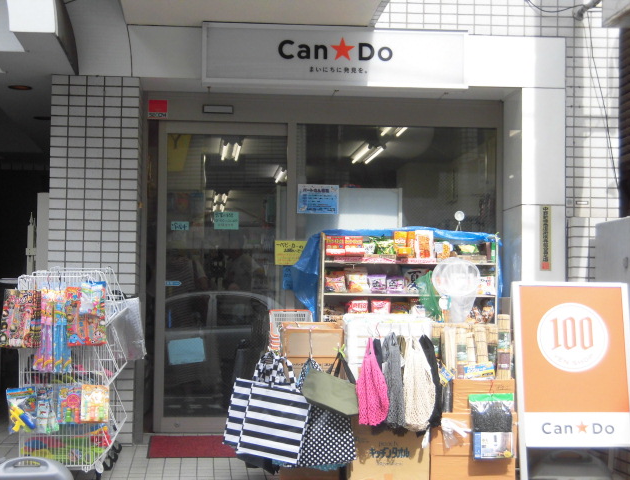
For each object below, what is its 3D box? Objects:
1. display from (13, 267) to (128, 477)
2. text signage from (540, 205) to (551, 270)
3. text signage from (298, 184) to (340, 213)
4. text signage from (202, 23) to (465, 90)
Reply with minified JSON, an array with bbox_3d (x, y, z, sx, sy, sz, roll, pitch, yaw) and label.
[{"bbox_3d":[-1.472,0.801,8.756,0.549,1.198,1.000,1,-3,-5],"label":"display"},{"bbox_3d":[1.576,-0.012,9.873,0.084,0.453,0.020,1,-3,-5],"label":"text signage"},{"bbox_3d":[0.025,-0.291,10.343,0.297,0.212,0.010,1,-3,-5],"label":"text signage"},{"bbox_3d":[0.137,-1.228,9.744,1.791,0.403,0.170,1,-3,-5],"label":"text signage"}]

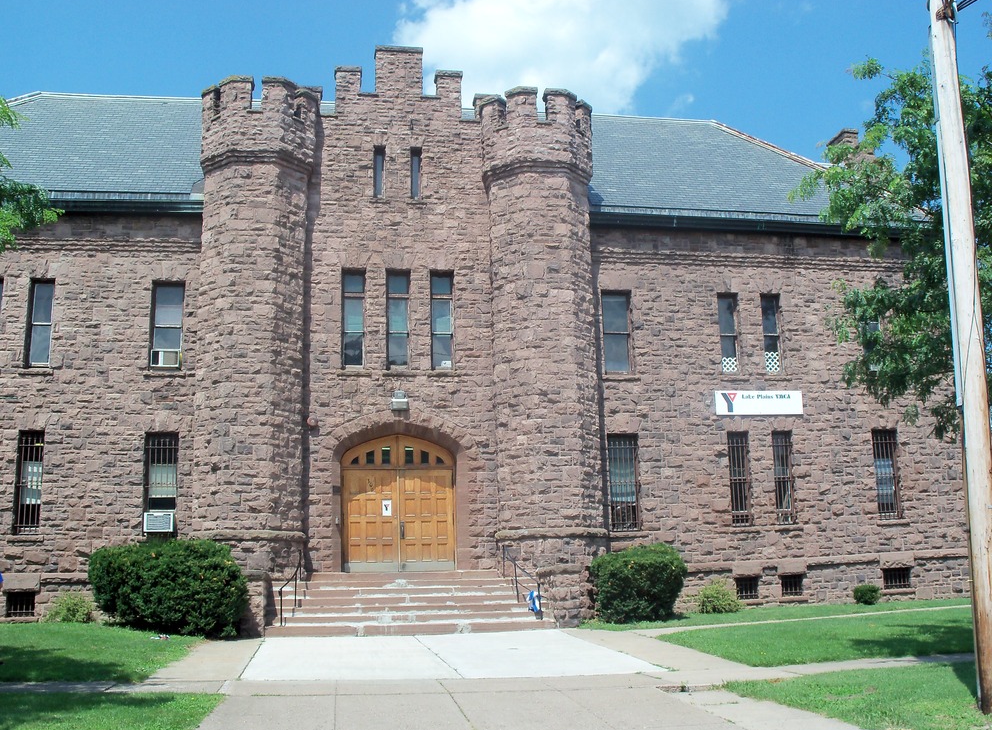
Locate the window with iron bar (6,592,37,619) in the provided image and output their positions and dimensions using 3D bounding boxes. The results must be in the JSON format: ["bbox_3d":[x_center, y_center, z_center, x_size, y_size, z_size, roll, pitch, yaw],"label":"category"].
[{"bbox_3d":[-10.427,5.284,22.093,0.660,0.513,0.200,1,-12,-10],"label":"window with iron bar"}]

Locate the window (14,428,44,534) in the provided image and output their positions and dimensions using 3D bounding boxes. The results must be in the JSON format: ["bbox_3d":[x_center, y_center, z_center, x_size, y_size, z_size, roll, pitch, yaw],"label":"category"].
[{"bbox_3d":[-10.478,2.655,22.665,0.600,2.290,0.200,1,-12,-10],"label":"window"}]

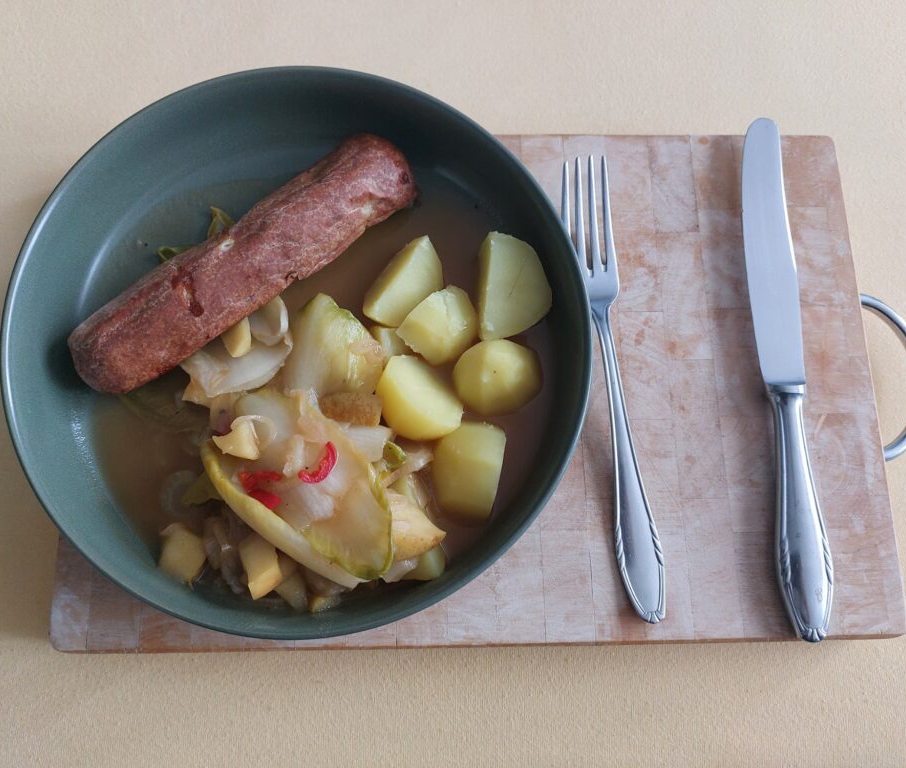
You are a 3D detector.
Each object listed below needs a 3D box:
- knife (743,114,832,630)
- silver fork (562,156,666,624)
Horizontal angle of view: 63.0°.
[{"bbox_3d":[0.145,-0.011,0.328,0.024,0.012,0.239,0,77,-2],"label":"knife"},{"bbox_3d":[0.071,-0.003,0.321,0.024,0.018,0.206,-7,77,-4],"label":"silver fork"}]

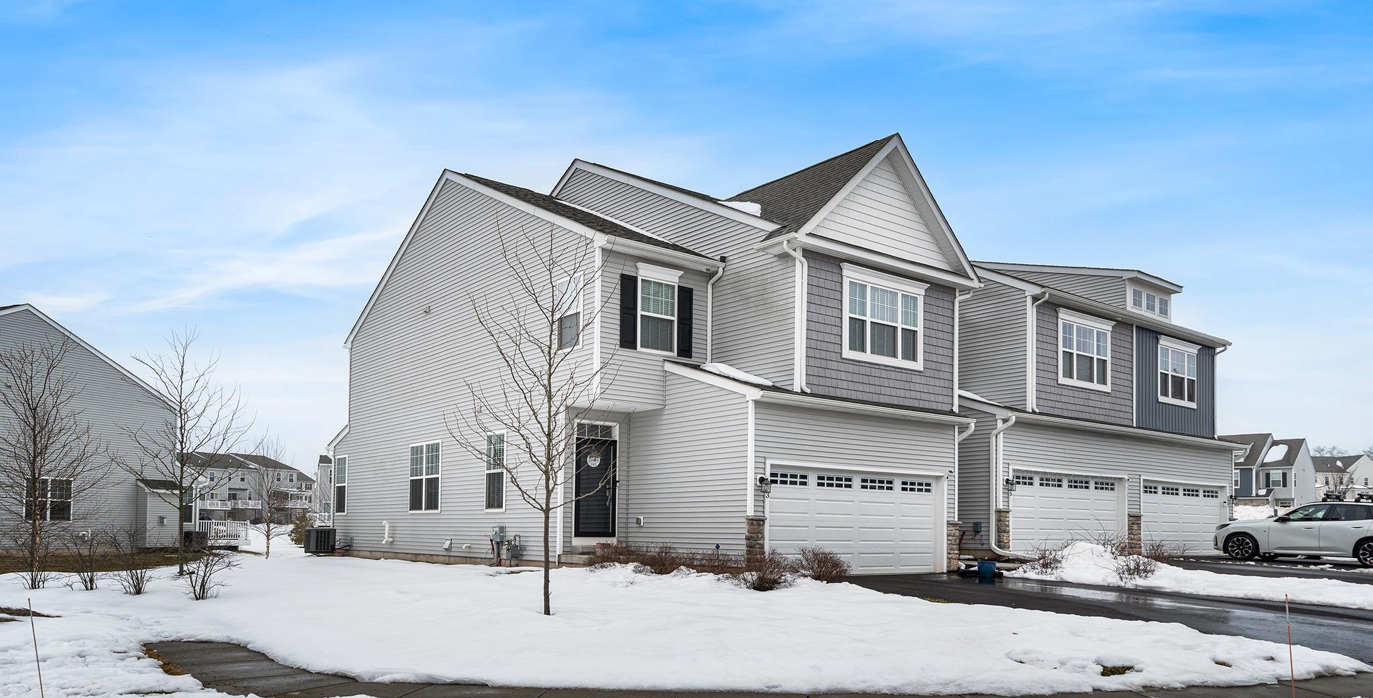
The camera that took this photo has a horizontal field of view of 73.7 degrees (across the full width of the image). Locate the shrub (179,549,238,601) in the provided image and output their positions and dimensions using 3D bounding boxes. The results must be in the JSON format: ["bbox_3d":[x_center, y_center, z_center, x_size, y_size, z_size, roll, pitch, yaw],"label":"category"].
[{"bbox_3d":[-7.342,3.473,14.063,0.857,0.721,0.857,0,-10,0],"label":"shrub"}]

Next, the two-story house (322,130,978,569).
[{"bbox_3d":[-2.338,0.592,23.756,7.906,9.963,17.454,8,-13,-37],"label":"two-story house"}]

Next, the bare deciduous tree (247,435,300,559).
[{"bbox_3d":[-11.623,4.117,25.595,1.410,3.403,1.410,0,-10,0],"label":"bare deciduous tree"}]

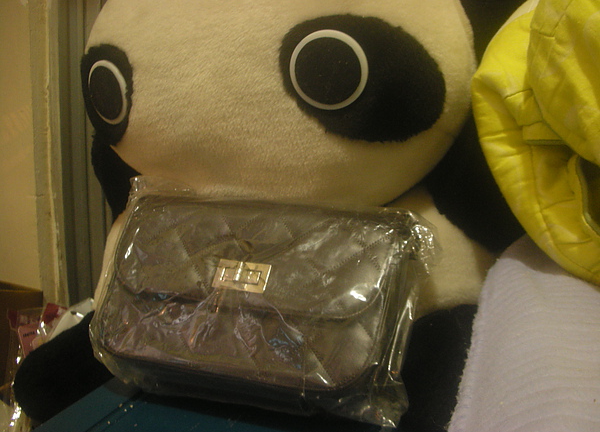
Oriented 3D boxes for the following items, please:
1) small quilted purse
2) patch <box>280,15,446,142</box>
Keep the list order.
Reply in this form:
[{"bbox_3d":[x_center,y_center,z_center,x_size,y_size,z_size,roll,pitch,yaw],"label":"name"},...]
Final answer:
[{"bbox_3d":[-0.031,0.061,0.460,0.220,0.138,0.068,2,-24,21],"label":"small quilted purse"},{"bbox_3d":[0.059,-0.112,0.505,0.150,0.100,0.040,1,14,-29],"label":"patch"}]

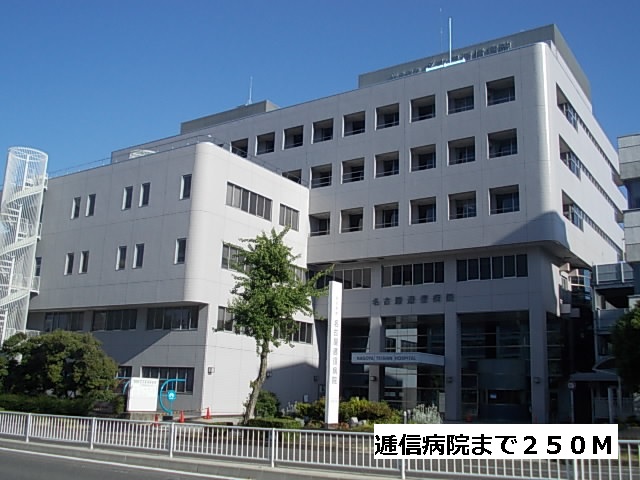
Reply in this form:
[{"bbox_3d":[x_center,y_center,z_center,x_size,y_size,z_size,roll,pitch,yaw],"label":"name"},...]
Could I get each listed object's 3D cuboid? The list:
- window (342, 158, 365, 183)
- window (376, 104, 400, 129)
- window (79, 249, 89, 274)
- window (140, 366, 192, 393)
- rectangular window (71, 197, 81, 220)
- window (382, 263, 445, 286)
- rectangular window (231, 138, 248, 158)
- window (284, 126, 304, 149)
[{"bbox_3d":[2.639,-5.258,53.883,1.918,1.758,0.300,-7,-16,34],"label":"window"},{"bbox_3d":[5.211,-9.259,53.109,1.950,1.734,0.300,-7,-16,34],"label":"window"},{"bbox_3d":[-17.182,1.702,51.571,0.871,1.659,0.200,-7,-16,34],"label":"window"},{"bbox_3d":[-9.907,9.168,45.727,4.833,1.675,0.200,-7,-16,34],"label":"window"},{"bbox_3d":[-18.106,-2.357,52.449,0.863,1.600,0.250,-7,-16,34],"label":"rectangular window"},{"bbox_3d":[6.614,2.467,50.096,4.918,1.510,0.200,-7,-16,34],"label":"window"},{"bbox_3d":[-6.977,-7.798,61.243,1.940,1.734,0.300,-7,-16,34],"label":"rectangular window"},{"bbox_3d":[-2.108,-8.382,57.994,1.934,1.734,0.300,-7,-16,34],"label":"window"}]

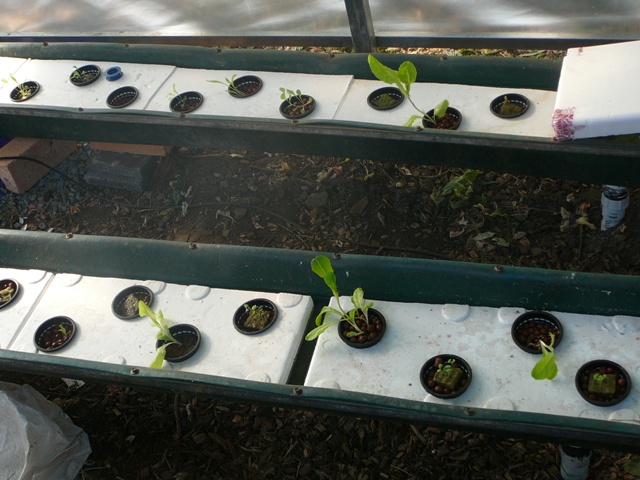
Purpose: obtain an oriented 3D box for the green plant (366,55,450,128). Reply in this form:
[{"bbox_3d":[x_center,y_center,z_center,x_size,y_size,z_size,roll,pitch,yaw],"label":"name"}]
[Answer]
[{"bbox_3d":[0.168,-0.281,1.656,0.142,0.127,0.110,-7,47,8],"label":"green plant"}]

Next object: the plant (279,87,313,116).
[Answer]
[{"bbox_3d":[-0.046,-0.282,1.769,0.065,0.050,0.050,-7,47,8],"label":"plant"}]

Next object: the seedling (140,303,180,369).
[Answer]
[{"bbox_3d":[-0.256,0.149,1.387,0.066,0.083,0.090,-7,47,8],"label":"seedling"}]

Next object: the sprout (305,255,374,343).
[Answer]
[{"bbox_3d":[0.025,0.088,1.344,0.110,0.112,0.100,-7,47,8],"label":"sprout"}]

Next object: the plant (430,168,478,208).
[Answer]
[{"bbox_3d":[0.293,-0.120,1.903,0.103,0.060,0.090,-7,47,8],"label":"plant"}]

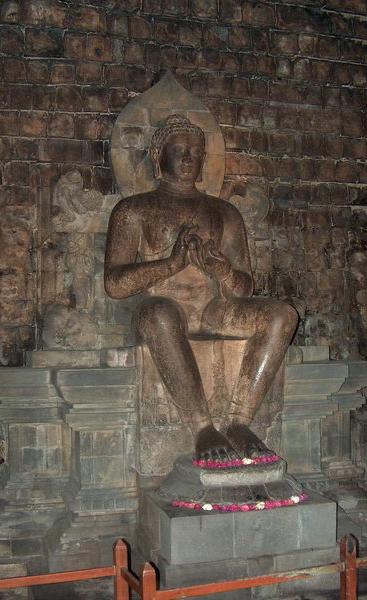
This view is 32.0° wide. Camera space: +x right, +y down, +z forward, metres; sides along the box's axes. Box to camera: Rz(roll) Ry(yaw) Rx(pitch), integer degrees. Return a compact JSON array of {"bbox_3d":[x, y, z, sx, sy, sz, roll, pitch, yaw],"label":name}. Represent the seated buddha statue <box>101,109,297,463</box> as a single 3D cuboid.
[{"bbox_3d":[0.120,-0.244,4.950,1.320,2.614,1.420,0,0,-18],"label":"seated buddha statue"}]

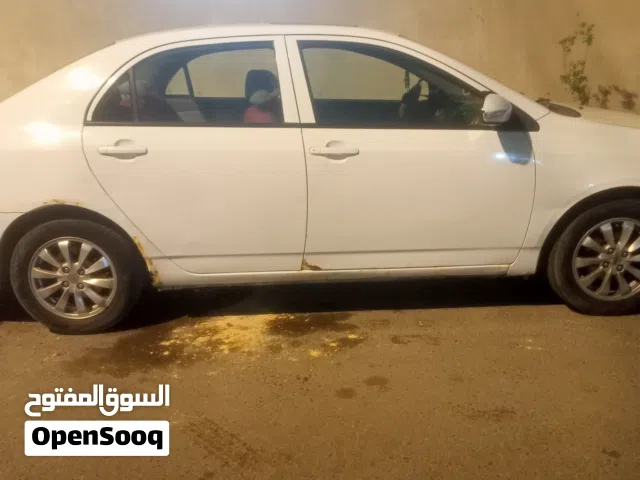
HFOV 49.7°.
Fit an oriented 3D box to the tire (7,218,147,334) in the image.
[{"bbox_3d":[-1.179,0.154,3.386,0.605,0.600,0.200,-2,17,0],"label":"tire"}]

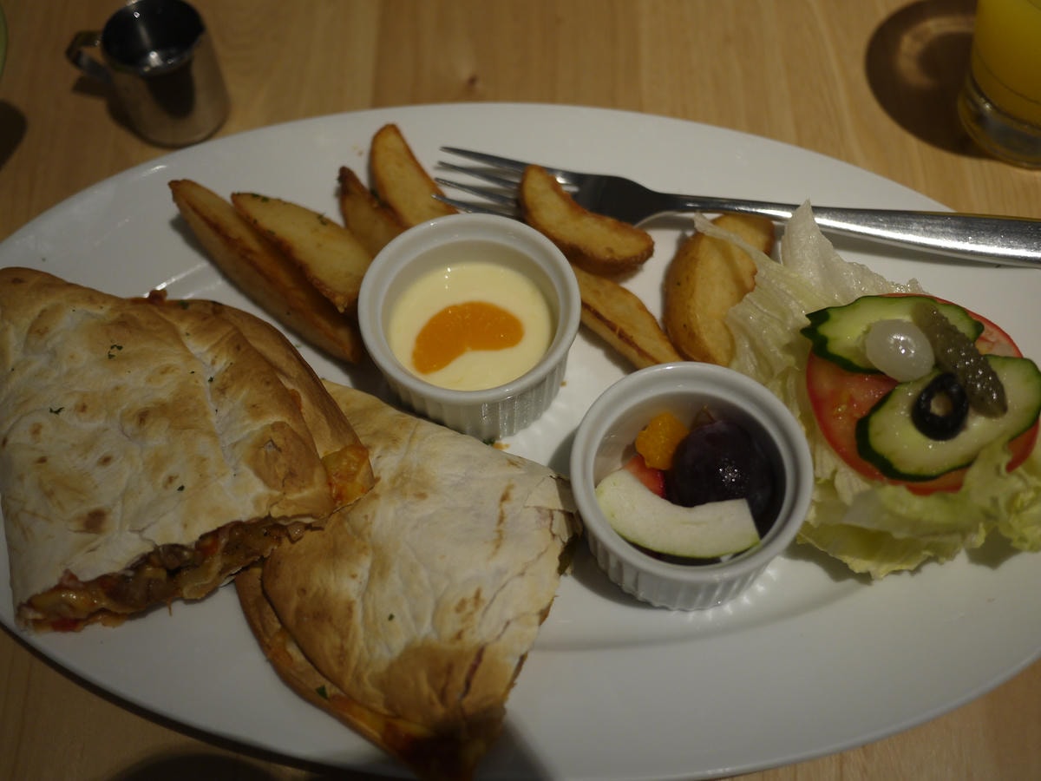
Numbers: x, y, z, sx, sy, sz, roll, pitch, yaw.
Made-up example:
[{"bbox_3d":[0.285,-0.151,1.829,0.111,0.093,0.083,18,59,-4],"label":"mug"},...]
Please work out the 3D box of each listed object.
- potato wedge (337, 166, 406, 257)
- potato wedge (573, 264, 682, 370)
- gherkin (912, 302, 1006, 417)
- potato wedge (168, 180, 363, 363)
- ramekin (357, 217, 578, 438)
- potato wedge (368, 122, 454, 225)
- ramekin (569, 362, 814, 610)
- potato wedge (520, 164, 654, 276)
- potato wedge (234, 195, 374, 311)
[{"bbox_3d":[-0.046,-0.057,0.406,0.019,0.020,0.046,-38,78,-17],"label":"potato wedge"},{"bbox_3d":[0.031,-0.026,0.394,0.018,0.018,0.057,-39,66,-18],"label":"potato wedge"},{"bbox_3d":[0.129,-0.010,0.353,0.012,0.012,0.039,-24,64,-11],"label":"gherkin"},{"bbox_3d":[-0.083,-0.039,0.396,0.090,0.022,0.023,40,70,14],"label":"potato wedge"},{"bbox_3d":[-0.015,-0.018,0.381,0.068,0.036,0.068,-1,62,1],"label":"ramekin"},{"bbox_3d":[-0.032,-0.070,0.409,0.021,0.020,0.046,-32,79,-15],"label":"potato wedge"},{"bbox_3d":[0.048,0.030,0.353,0.068,0.036,0.068,-1,62,1],"label":"ramekin"},{"bbox_3d":[0.022,-0.058,0.396,0.049,0.020,0.020,33,67,9],"label":"potato wedge"},{"bbox_3d":[-0.070,-0.047,0.397,0.061,0.021,0.024,36,68,12],"label":"potato wedge"}]

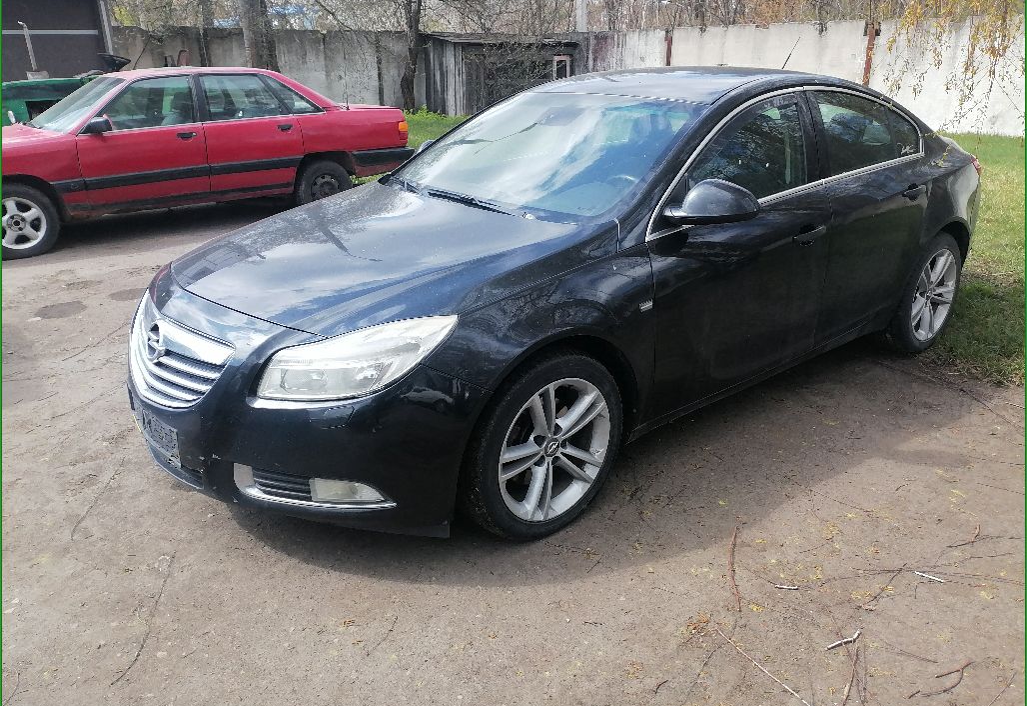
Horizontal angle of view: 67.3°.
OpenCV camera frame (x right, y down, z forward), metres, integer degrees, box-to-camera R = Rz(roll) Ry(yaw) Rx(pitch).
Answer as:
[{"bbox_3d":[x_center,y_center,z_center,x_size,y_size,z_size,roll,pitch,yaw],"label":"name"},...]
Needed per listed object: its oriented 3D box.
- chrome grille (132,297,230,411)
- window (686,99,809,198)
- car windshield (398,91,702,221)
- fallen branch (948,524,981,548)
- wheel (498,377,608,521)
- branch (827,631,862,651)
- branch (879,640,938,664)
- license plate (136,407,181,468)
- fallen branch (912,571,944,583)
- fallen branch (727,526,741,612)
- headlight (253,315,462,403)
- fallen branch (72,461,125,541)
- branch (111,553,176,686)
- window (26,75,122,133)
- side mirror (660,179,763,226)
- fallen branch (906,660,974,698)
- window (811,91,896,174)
[{"bbox_3d":[-1.146,0.017,2.604,0.150,0.325,0.830,-17,25,-36],"label":"chrome grille"},{"bbox_3d":[0.936,-0.798,3.082,0.910,0.459,0.050,-17,0,-35],"label":"window"},{"bbox_3d":[0.091,-0.898,3.288,0.915,0.097,1.440,-42,39,-22],"label":"car windshield"},{"bbox_3d":[1.542,0.624,2.612,0.225,0.016,0.041,-15,24,-33],"label":"fallen branch"},{"bbox_3d":[0.093,0.308,2.650,0.505,0.505,0.200,-17,25,-36],"label":"wheel"},{"bbox_3d":[0.931,0.805,2.159,0.154,0.014,0.021,-12,24,-29],"label":"branch"},{"bbox_3d":[1.081,0.825,2.115,0.151,0.008,0.028,14,25,33],"label":"branch"},{"bbox_3d":[-1.214,0.228,2.570,0.040,0.120,0.520,-16,26,-36],"label":"license plate"},{"bbox_3d":[1.307,0.702,2.422,0.094,0.012,0.011,15,25,38],"label":"fallen branch"},{"bbox_3d":[0.719,0.686,2.504,0.037,0.016,0.472,4,21,14],"label":"fallen branch"},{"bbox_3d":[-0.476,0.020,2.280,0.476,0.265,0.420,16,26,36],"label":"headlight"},{"bbox_3d":[-1.551,0.535,2.896,0.027,0.012,0.595,-3,21,-8],"label":"fallen branch"},{"bbox_3d":[-1.106,0.788,2.370,0.044,0.012,0.623,-4,20,-7],"label":"branch"},{"bbox_3d":[-3.832,-2.167,6.675,1.420,0.085,0.799,23,66,45],"label":"window"},{"bbox_3d":[0.670,-0.523,2.651,0.210,0.160,0.235,-19,28,-40],"label":"side mirror"},{"bbox_3d":[1.124,0.852,2.007,0.269,0.020,0.054,-14,23,-30],"label":"fallen branch"},{"bbox_3d":[1.603,-1.035,3.560,0.700,0.359,0.051,-16,4,-36],"label":"window"}]

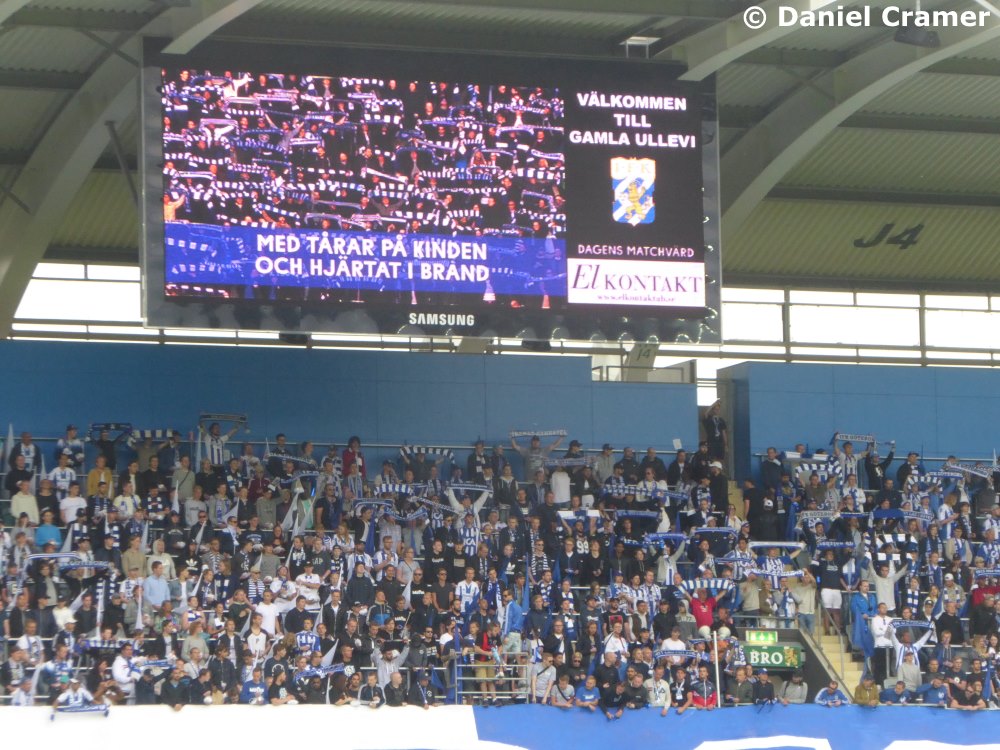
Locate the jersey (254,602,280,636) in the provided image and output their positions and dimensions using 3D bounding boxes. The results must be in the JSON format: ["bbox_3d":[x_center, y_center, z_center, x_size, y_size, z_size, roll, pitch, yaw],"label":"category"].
[{"bbox_3d":[-4.564,4.805,105.038,0.490,0.680,0.280,-1,-5,-6],"label":"jersey"}]

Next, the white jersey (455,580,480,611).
[{"bbox_3d":[-0.641,4.438,107.085,0.490,0.650,0.280,-1,-5,-6],"label":"white jersey"}]

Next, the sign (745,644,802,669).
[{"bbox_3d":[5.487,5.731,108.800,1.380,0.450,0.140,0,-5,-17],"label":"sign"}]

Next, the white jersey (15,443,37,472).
[{"bbox_3d":[-9.764,1.710,110.082,0.460,0.660,0.280,0,-5,-8],"label":"white jersey"}]

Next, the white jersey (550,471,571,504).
[{"bbox_3d":[1.281,2.362,112.195,0.430,0.700,0.300,0,-5,-8],"label":"white jersey"}]

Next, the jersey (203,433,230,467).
[{"bbox_3d":[-5.922,1.556,111.641,0.520,0.680,0.300,0,-5,-12],"label":"jersey"}]

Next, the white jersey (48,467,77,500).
[{"bbox_3d":[-8.920,2.238,109.208,0.530,0.700,0.280,-1,-5,-6],"label":"white jersey"}]

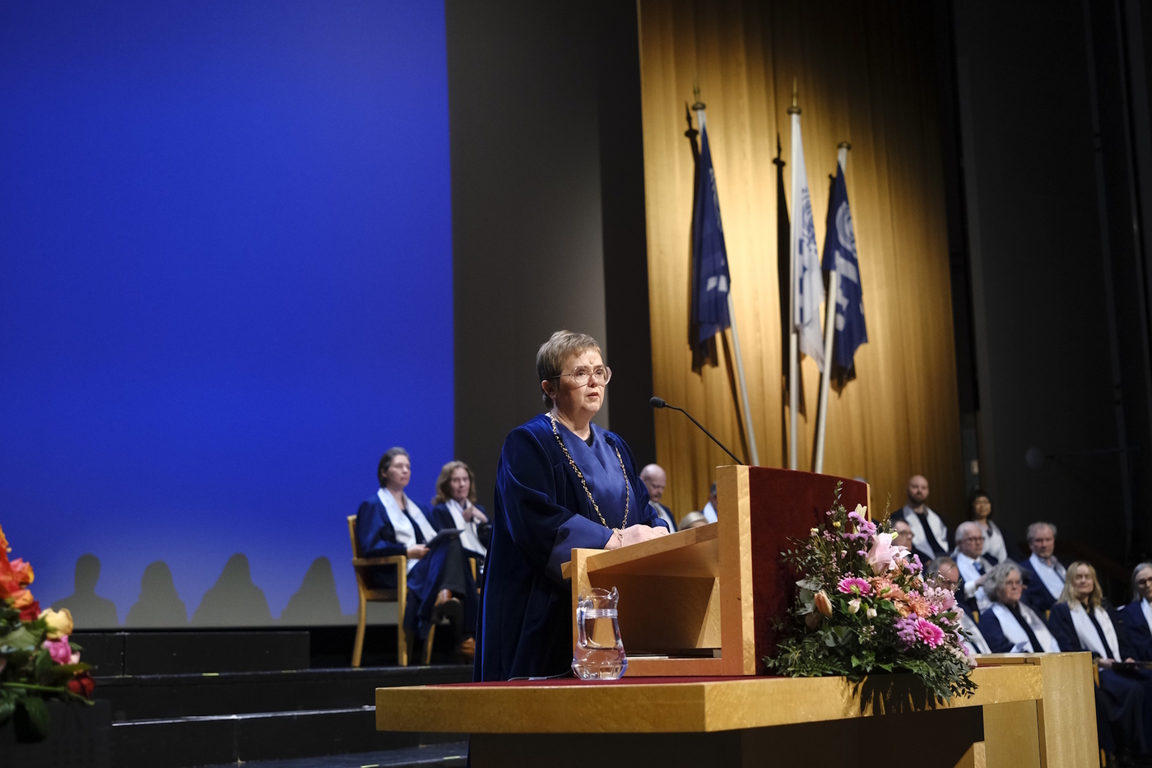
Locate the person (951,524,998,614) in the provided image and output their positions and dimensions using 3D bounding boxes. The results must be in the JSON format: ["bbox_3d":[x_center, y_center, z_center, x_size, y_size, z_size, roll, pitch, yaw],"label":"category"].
[{"bbox_3d":[2.588,1.467,9.818,0.600,1.280,0.820,4,-11,-32],"label":"person"}]

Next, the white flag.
[{"bbox_3d":[1.652,-1.013,11.400,0.270,1.880,0.220,3,-11,-25],"label":"white flag"}]

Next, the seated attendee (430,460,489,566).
[{"bbox_3d":[-0.594,1.051,9.439,0.580,1.240,0.800,7,-13,-42],"label":"seated attendee"}]

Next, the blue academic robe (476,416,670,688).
[{"bbox_3d":[-0.004,0.723,4.200,0.560,1.320,0.600,-11,-13,42],"label":"blue academic robe"}]

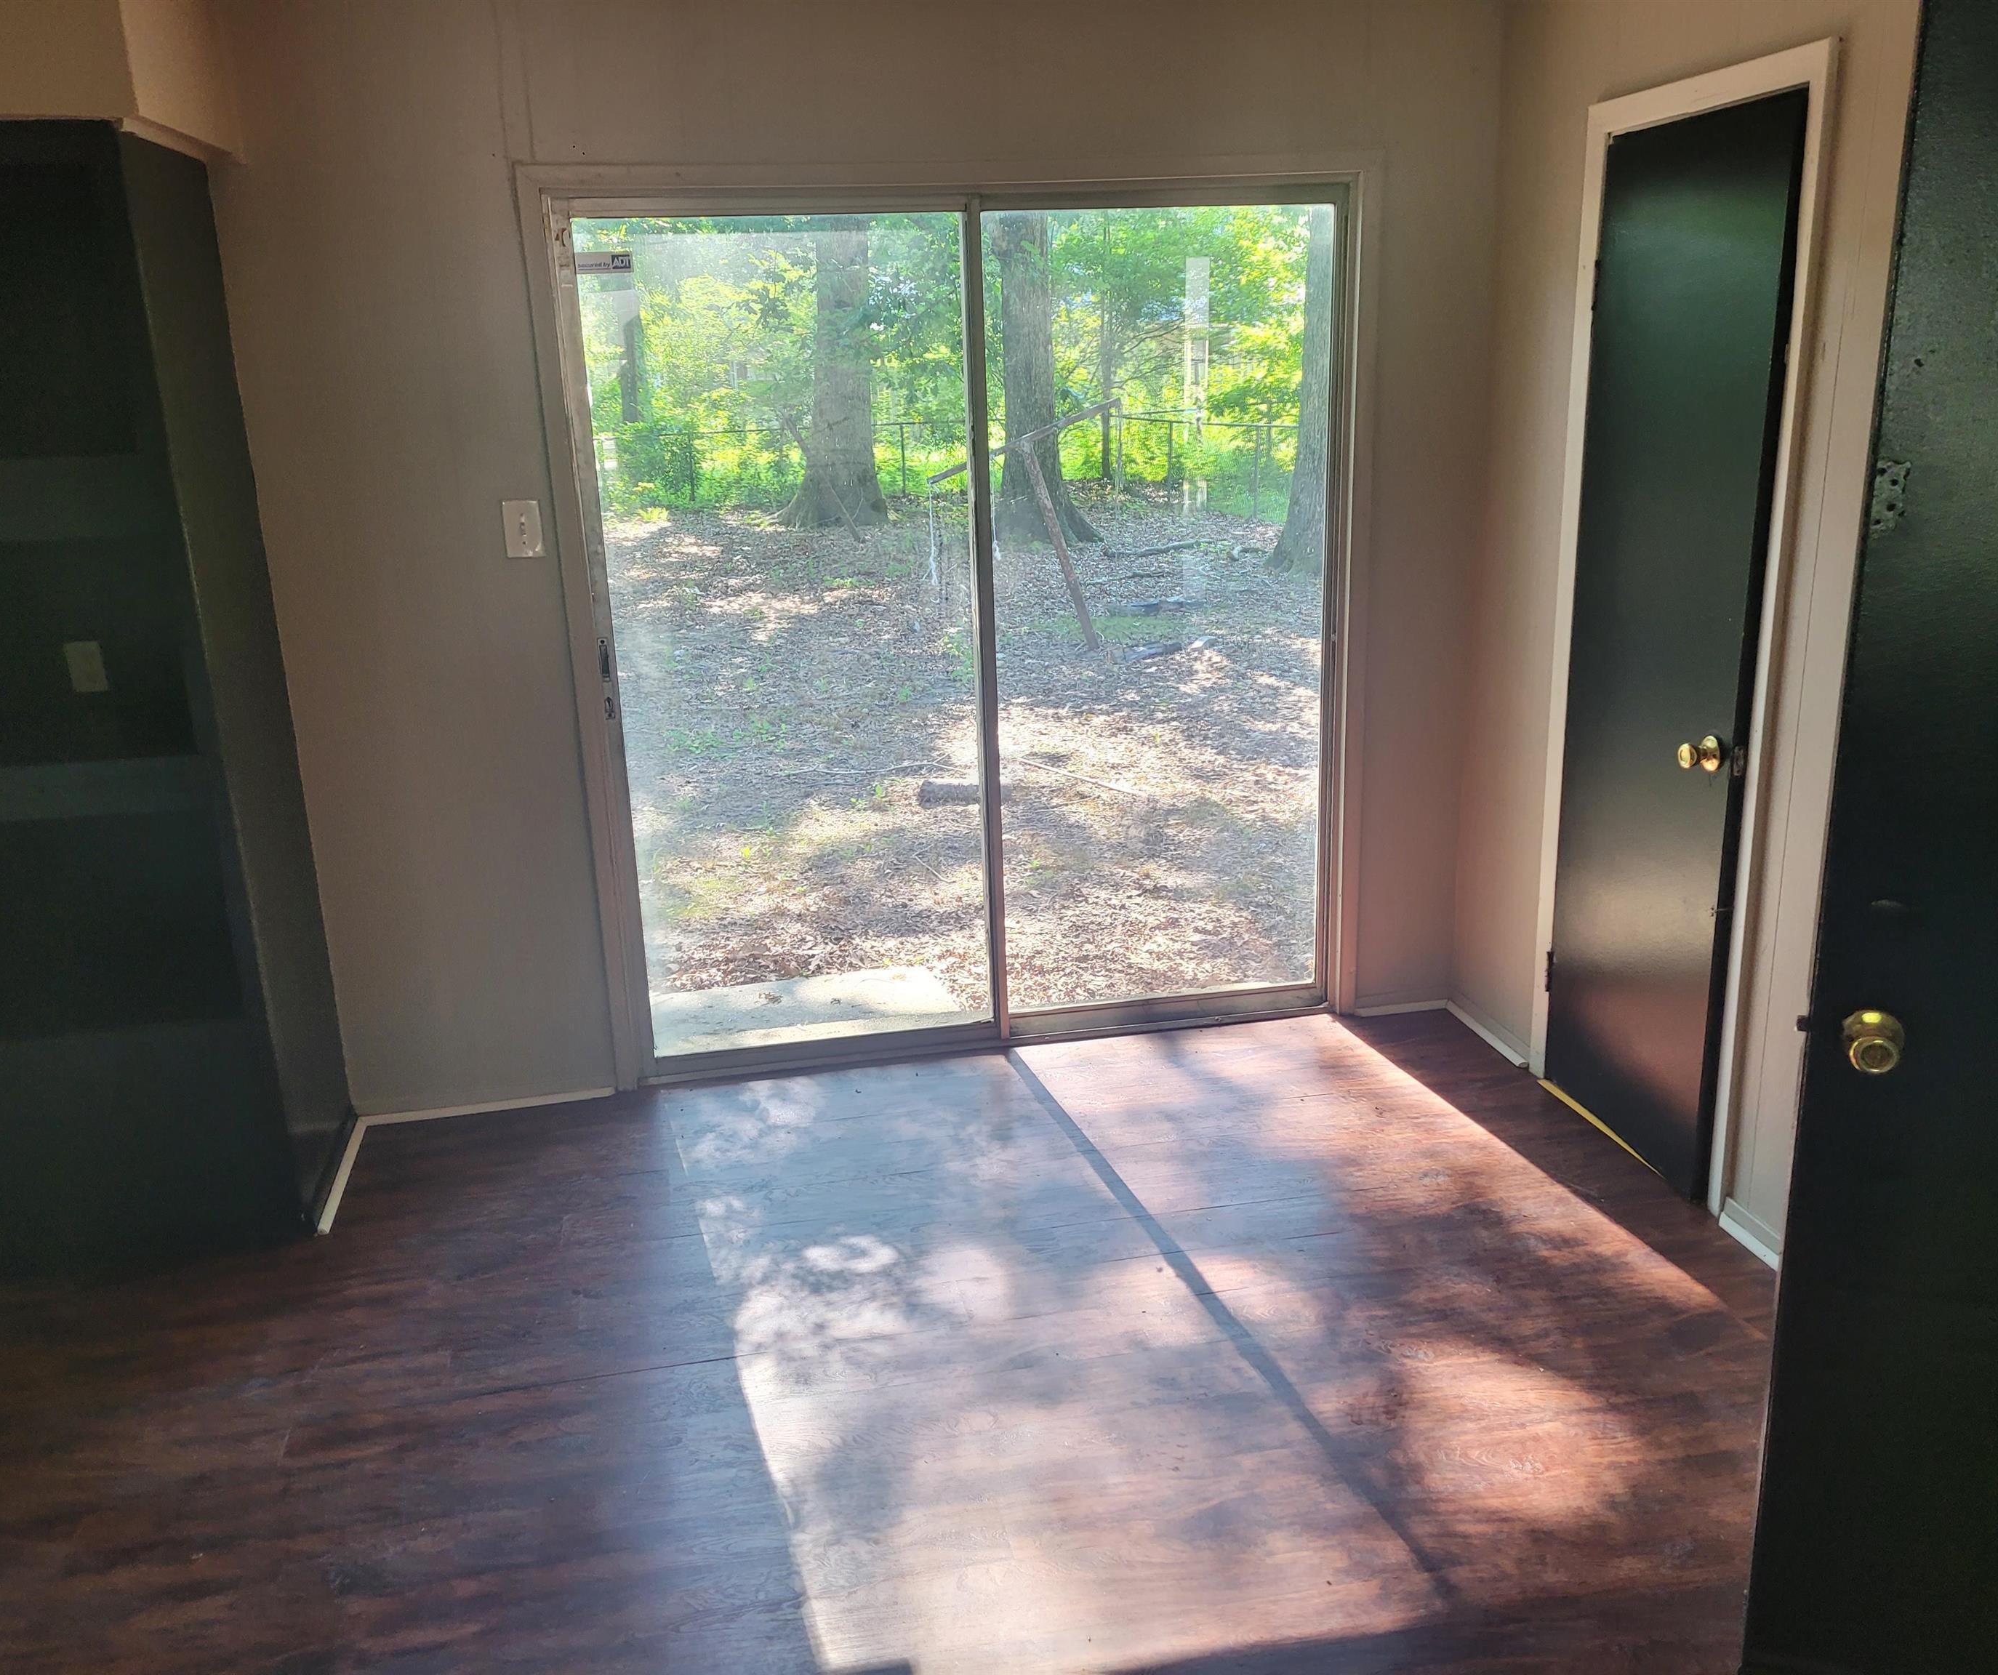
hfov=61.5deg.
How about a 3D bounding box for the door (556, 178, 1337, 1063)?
[{"bbox_3d":[-0.034,-0.473,3.901,1.879,2.054,0.100,-5,17,-11],"label":"door"}]

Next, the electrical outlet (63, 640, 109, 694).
[{"bbox_3d":[-1.929,-0.358,3.547,0.070,0.115,0.008,-5,16,-10],"label":"electrical outlet"}]

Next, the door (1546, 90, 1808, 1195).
[{"bbox_3d":[1.293,-0.328,3.303,0.038,2.020,0.605,-4,16,-8],"label":"door"}]

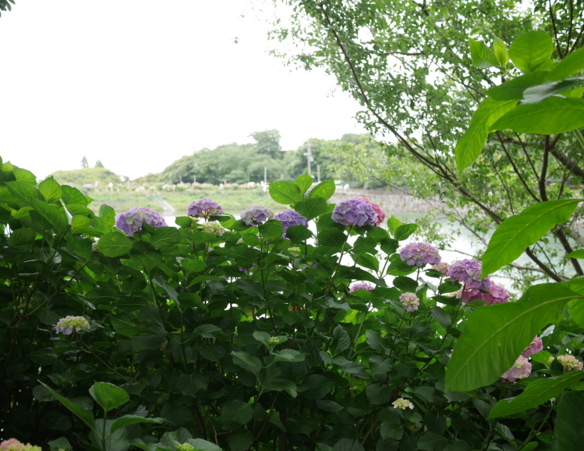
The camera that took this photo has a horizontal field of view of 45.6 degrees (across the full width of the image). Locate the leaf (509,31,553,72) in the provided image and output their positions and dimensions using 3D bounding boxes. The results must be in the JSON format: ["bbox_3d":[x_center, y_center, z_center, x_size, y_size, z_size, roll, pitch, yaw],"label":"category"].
[{"bbox_3d":[0.396,-0.288,1.150,0.075,0.070,0.035,1,4,19],"label":"leaf"}]

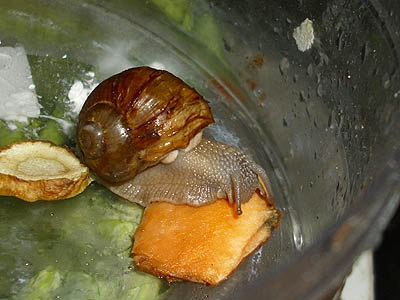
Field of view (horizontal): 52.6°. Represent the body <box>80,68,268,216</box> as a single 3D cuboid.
[{"bbox_3d":[-0.010,-0.003,0.141,0.063,0.038,0.036,18,56,13],"label":"body"}]

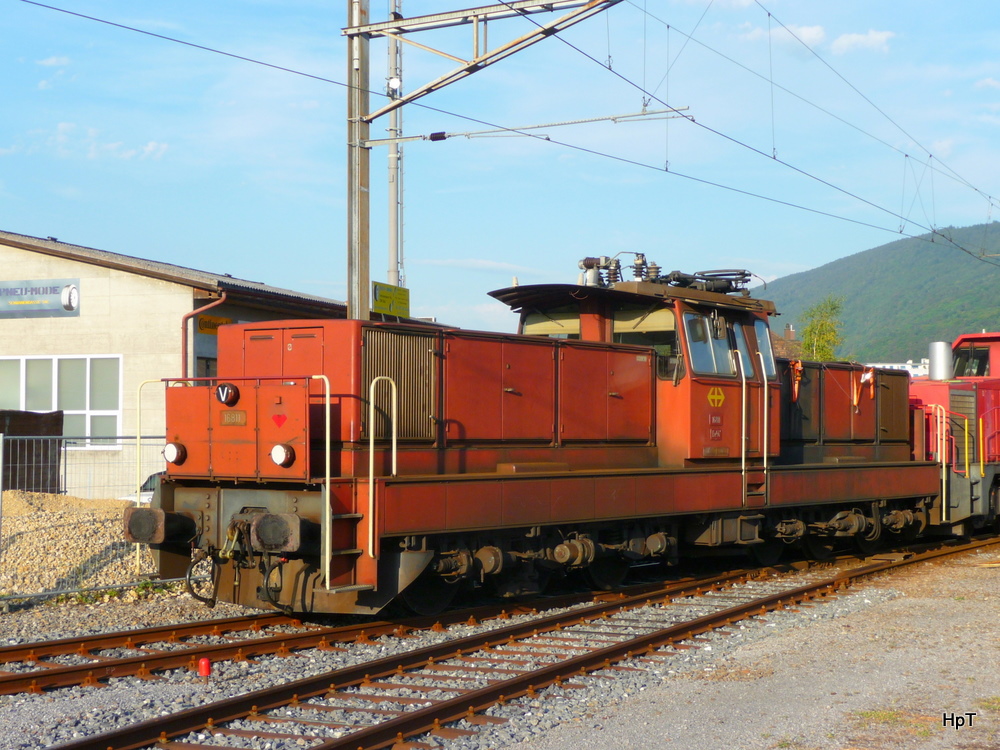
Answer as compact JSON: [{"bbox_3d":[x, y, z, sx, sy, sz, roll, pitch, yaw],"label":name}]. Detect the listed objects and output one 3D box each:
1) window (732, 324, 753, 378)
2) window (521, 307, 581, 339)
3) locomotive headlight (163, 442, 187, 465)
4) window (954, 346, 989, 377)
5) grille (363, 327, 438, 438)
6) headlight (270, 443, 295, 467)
[{"bbox_3d":[3.361,-0.346,21.793,0.049,0.808,0.286,-14,-10,34],"label":"window"},{"bbox_3d":[0.670,-0.471,21.545,0.985,0.847,0.059,-1,-1,35],"label":"window"},{"bbox_3d":[-3.266,0.790,15.978,0.202,0.207,0.118,-1,-3,35],"label":"locomotive headlight"},{"bbox_3d":[10.277,-0.310,34.818,0.916,0.709,0.059,-1,-3,35],"label":"window"},{"bbox_3d":[-1.021,0.104,16.215,0.059,1.123,1.216,-1,-3,35],"label":"grille"},{"bbox_3d":[-2.070,0.766,15.130,0.202,0.207,0.118,-1,-3,35],"label":"headlight"}]

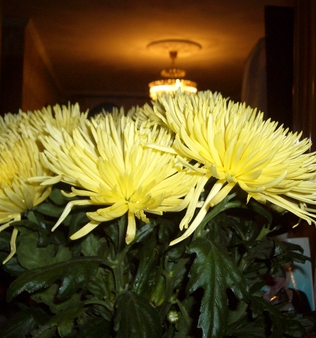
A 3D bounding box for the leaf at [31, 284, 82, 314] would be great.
[{"bbox_3d":[-0.103,0.130,0.460,0.056,0.034,0.034,0,0,0],"label":"leaf"}]

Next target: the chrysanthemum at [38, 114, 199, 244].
[{"bbox_3d":[-0.038,0.010,0.440,0.155,0.123,0.145,0,0,0],"label":"chrysanthemum"}]

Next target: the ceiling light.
[{"bbox_3d":[0.148,-0.881,4.200,0.500,0.510,0.500,0,0,0],"label":"ceiling light"}]

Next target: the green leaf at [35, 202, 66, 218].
[{"bbox_3d":[-0.111,0.043,0.470,0.040,0.020,0.030,0,0,0],"label":"green leaf"}]

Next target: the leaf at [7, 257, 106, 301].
[{"bbox_3d":[-0.096,0.103,0.430,0.092,0.039,0.038,12,0,0],"label":"leaf"}]

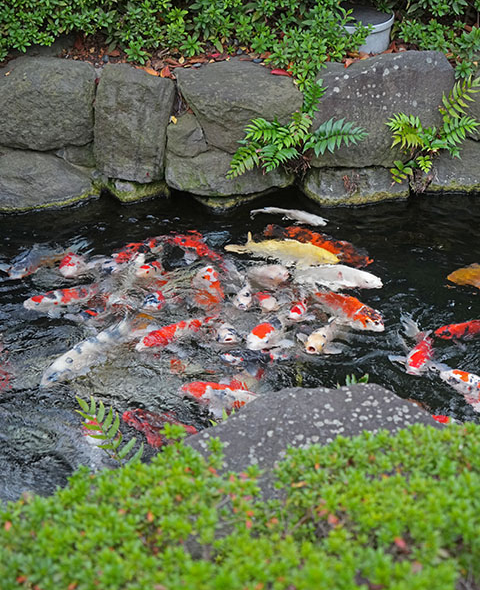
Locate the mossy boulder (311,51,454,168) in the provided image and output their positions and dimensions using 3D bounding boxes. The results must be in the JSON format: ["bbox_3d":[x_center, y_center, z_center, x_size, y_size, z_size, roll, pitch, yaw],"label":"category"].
[{"bbox_3d":[0.754,-1.000,4.658,0.739,0.520,0.480,-3,32,-5],"label":"mossy boulder"}]

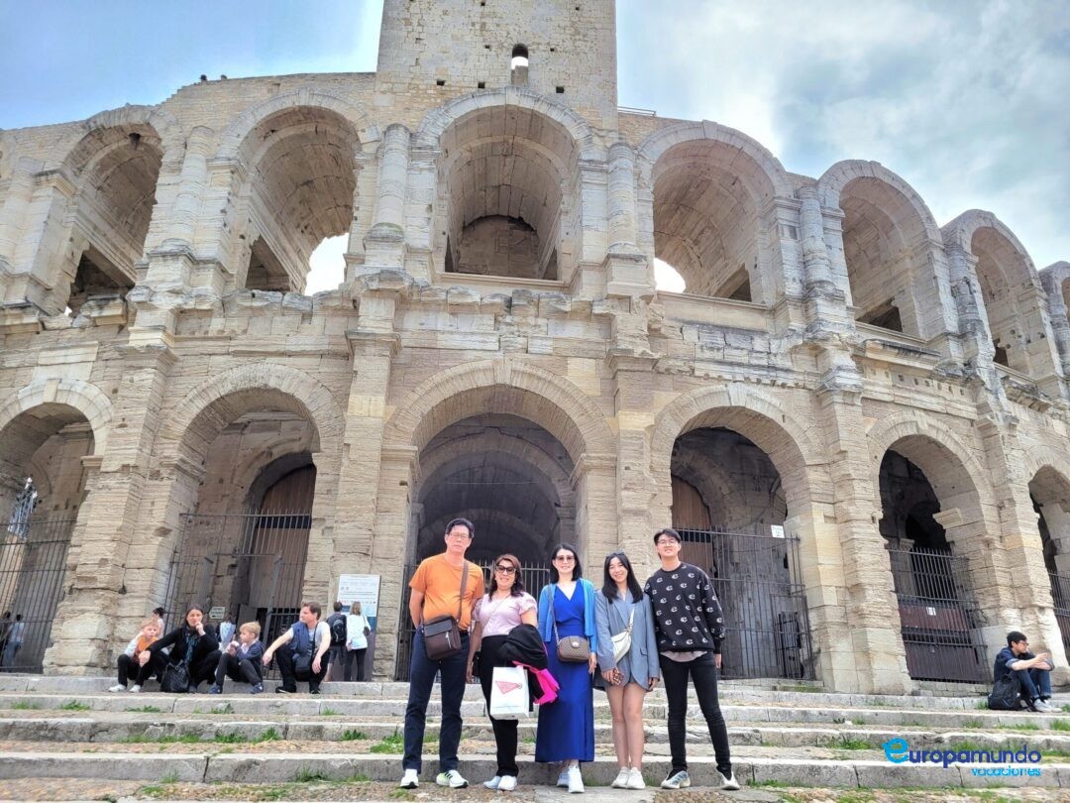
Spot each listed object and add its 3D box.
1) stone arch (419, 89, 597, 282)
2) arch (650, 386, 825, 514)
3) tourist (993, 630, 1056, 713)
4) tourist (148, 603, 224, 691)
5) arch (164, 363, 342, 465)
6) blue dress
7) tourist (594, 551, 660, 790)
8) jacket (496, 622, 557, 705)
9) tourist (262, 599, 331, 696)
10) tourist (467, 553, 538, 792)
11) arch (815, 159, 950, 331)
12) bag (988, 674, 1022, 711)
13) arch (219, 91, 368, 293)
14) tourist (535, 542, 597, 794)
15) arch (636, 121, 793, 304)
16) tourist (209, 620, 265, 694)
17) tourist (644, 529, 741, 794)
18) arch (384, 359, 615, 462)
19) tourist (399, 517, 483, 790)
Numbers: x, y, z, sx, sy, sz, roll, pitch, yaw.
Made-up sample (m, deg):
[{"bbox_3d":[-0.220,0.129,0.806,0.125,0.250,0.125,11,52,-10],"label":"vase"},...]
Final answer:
[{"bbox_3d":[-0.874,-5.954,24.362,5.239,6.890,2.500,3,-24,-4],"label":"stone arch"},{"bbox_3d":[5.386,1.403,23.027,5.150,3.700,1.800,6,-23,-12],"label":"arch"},{"bbox_3d":[5.428,2.980,8.887,0.680,0.855,0.500,-11,-27,26],"label":"tourist"},{"bbox_3d":[-3.776,2.661,8.691,0.700,0.912,0.650,3,-24,-5],"label":"tourist"},{"bbox_3d":[-7.440,0.559,22.374,5.150,3.000,1.800,-1,-23,5],"label":"arch"},{"bbox_3d":[0.209,1.838,5.551,0.420,1.185,0.340,1,-24,0],"label":"blue dress"},{"bbox_3d":[0.631,1.793,5.487,0.450,1.544,0.330,-1,-23,5],"label":"tourist"},{"bbox_3d":[-0.043,1.740,5.352,0.400,0.516,0.270,1,-24,0],"label":"jacket"},{"bbox_3d":[-2.580,2.652,8.703,0.580,0.978,0.650,-9,-26,21],"label":"tourist"},{"bbox_3d":[-0.224,1.791,5.449,0.500,1.525,0.360,2,-23,-2],"label":"tourist"},{"bbox_3d":[11.466,-5.092,27.835,5.200,6.800,2.000,10,-24,-21],"label":"arch"},{"bbox_3d":[5.473,3.404,9.405,0.360,0.393,0.260,-4,-23,13],"label":"bag"},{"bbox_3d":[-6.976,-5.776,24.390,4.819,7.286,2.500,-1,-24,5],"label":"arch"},{"bbox_3d":[0.210,1.742,5.407,0.440,1.599,0.360,0,-23,3],"label":"tourist"},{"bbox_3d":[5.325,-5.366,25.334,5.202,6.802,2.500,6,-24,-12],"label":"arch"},{"bbox_3d":[-3.529,3.071,9.634,0.460,0.815,0.600,-11,-26,28],"label":"tourist"},{"bbox_3d":[1.070,1.728,5.584,0.600,1.734,0.380,-2,-24,6],"label":"tourist"},{"bbox_3d":[-0.889,0.580,20.989,5.621,2.800,2.000,3,-24,-4],"label":"arch"},{"bbox_3d":[-0.629,1.647,5.430,0.580,1.755,0.360,4,-23,-6],"label":"tourist"}]

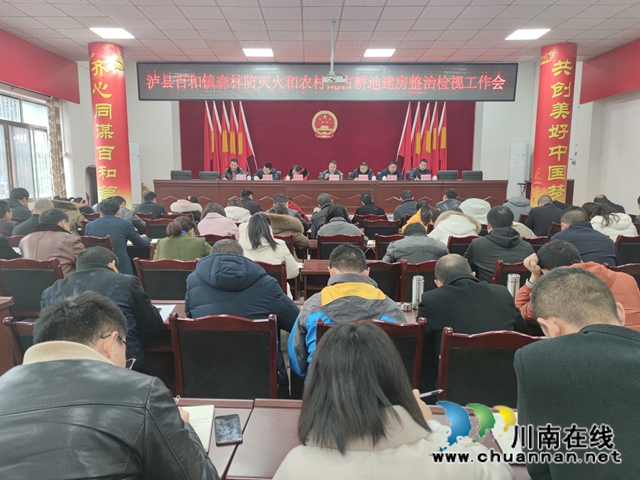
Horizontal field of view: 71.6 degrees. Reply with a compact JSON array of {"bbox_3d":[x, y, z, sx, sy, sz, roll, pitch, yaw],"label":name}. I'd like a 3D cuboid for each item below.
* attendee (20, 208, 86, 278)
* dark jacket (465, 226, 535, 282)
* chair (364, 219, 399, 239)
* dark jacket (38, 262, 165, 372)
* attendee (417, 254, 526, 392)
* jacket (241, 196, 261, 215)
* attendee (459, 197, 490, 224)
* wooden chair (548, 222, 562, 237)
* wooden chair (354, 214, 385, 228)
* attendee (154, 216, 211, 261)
[{"bbox_3d":[-1.976,0.374,3.488,0.540,1.247,0.750,0,8,0],"label":"attendee"},{"bbox_3d":[1.349,0.232,3.433,0.560,0.700,0.460,0,9,-1],"label":"dark jacket"},{"bbox_3d":[0.808,0.182,6.085,0.460,0.950,0.540,0,9,-1],"label":"chair"},{"bbox_3d":[-1.136,0.394,2.322,0.570,0.630,0.520,1,8,5],"label":"dark jacket"},{"bbox_3d":[0.674,0.654,2.184,0.530,1.170,0.780,0,8,-1],"label":"attendee"},{"bbox_3d":[-1.085,-0.303,6.940,0.460,0.690,0.460,2,8,11],"label":"jacket"},{"bbox_3d":[1.960,0.082,5.813,0.480,1.280,0.750,0,8,-1],"label":"attendee"},{"bbox_3d":[2.990,0.231,5.647,0.460,0.950,0.530,0,9,0],"label":"wooden chair"},{"bbox_3d":[0.759,0.095,6.822,0.460,0.960,0.520,1,8,2],"label":"wooden chair"},{"bbox_3d":[-1.075,0.417,3.561,0.490,1.200,0.750,0,9,2],"label":"attendee"}]

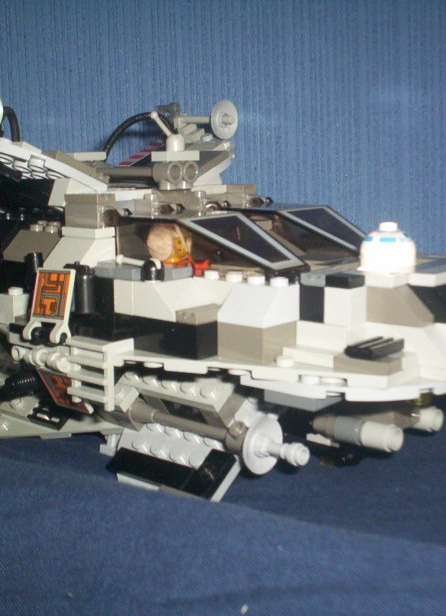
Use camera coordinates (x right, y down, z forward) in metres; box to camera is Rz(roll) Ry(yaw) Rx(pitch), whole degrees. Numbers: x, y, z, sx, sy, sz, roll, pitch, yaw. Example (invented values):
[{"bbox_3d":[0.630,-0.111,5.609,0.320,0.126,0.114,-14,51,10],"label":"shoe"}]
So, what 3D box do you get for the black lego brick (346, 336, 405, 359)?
[{"bbox_3d":[0.039,0.010,0.230,0.008,0.003,0.015,7,13,39],"label":"black lego brick"}]

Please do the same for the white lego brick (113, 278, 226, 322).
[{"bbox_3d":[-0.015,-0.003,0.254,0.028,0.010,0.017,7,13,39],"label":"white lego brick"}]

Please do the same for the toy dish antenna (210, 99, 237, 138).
[{"bbox_3d":[0.001,-0.077,0.367,0.005,0.016,0.016,7,13,39],"label":"toy dish antenna"}]

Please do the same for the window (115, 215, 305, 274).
[{"bbox_3d":[-0.002,-0.019,0.271,0.056,0.016,0.032,7,13,39],"label":"window"}]

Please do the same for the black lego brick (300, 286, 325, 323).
[{"bbox_3d":[0.027,-0.002,0.245,0.008,0.010,0.008,7,12,39],"label":"black lego brick"}]

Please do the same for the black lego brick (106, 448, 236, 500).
[{"bbox_3d":[-0.016,0.047,0.270,0.040,0.003,0.016,7,40,39],"label":"black lego brick"}]

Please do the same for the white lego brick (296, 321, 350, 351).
[{"bbox_3d":[0.029,0.008,0.244,0.016,0.010,0.008,7,12,39],"label":"white lego brick"}]

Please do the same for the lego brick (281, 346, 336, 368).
[{"bbox_3d":[0.025,0.012,0.238,0.016,0.003,0.008,7,13,39],"label":"lego brick"}]

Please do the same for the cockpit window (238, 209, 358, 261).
[{"bbox_3d":[0.030,-0.025,0.307,0.054,0.016,0.032,7,12,39],"label":"cockpit window"}]

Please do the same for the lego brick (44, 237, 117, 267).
[{"bbox_3d":[-0.046,-0.018,0.287,0.016,0.010,0.016,7,12,39],"label":"lego brick"}]

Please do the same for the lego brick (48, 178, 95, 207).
[{"bbox_3d":[-0.050,-0.037,0.311,0.008,0.010,0.016,7,-10,39],"label":"lego brick"}]

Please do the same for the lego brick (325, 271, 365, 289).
[{"bbox_3d":[0.033,-0.007,0.238,0.008,0.003,0.008,7,12,39],"label":"lego brick"}]

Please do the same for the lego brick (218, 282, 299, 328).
[{"bbox_3d":[0.010,-0.001,0.243,0.016,0.010,0.016,7,12,39],"label":"lego brick"}]

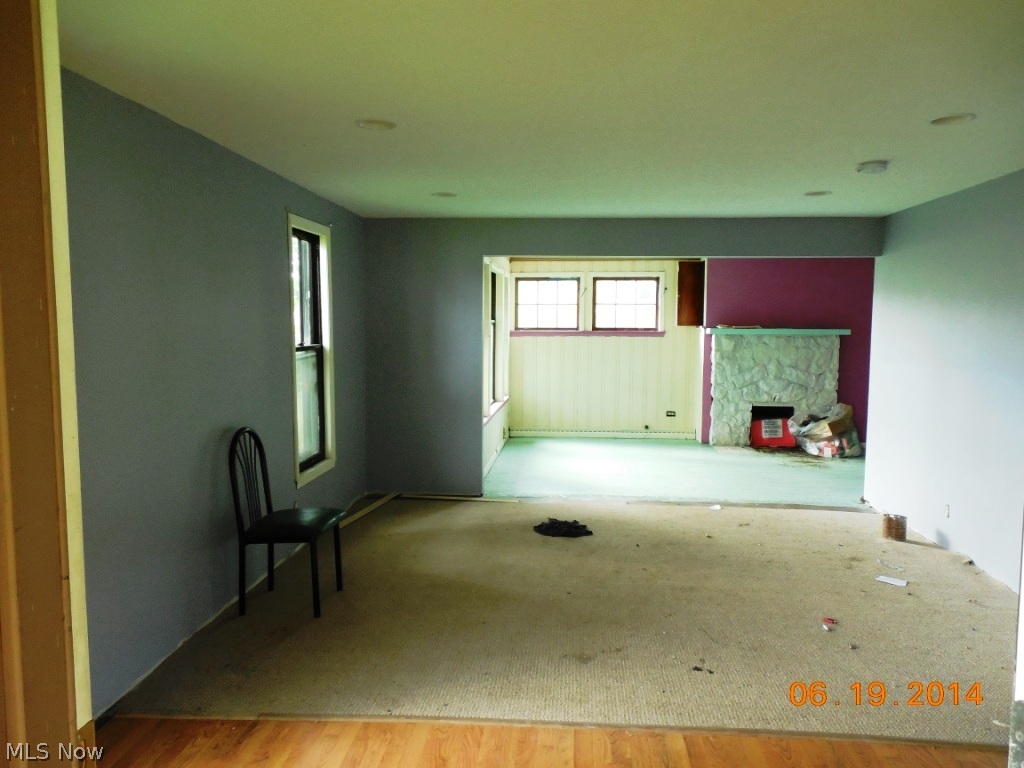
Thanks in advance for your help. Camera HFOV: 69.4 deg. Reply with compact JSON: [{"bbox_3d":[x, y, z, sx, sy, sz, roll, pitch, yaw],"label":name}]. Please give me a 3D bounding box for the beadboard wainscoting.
[{"bbox_3d":[1.158,-0.439,9.431,2.402,2.307,0.055,1,5,3],"label":"beadboard wainscoting"}]

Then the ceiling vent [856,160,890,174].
[{"bbox_3d":[1.967,-1.176,4.041,0.152,0.049,0.152,1,5,3],"label":"ceiling vent"}]

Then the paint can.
[{"bbox_3d":[2.772,1.014,5.351,0.166,0.177,0.166,1,5,3],"label":"paint can"}]

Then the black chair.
[{"bbox_3d":[-1.204,0.720,4.034,0.537,0.975,0.442,1,5,3],"label":"black chair"}]

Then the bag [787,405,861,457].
[{"bbox_3d":[3.618,0.510,8.619,0.806,0.585,0.537,1,5,3],"label":"bag"}]

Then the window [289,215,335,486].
[{"bbox_3d":[-1.380,-0.241,5.164,0.087,1.778,0.869,1,5,3],"label":"window"}]

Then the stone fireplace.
[{"bbox_3d":[3.193,0.052,8.992,1.659,1.425,0.284,1,5,3],"label":"stone fireplace"}]

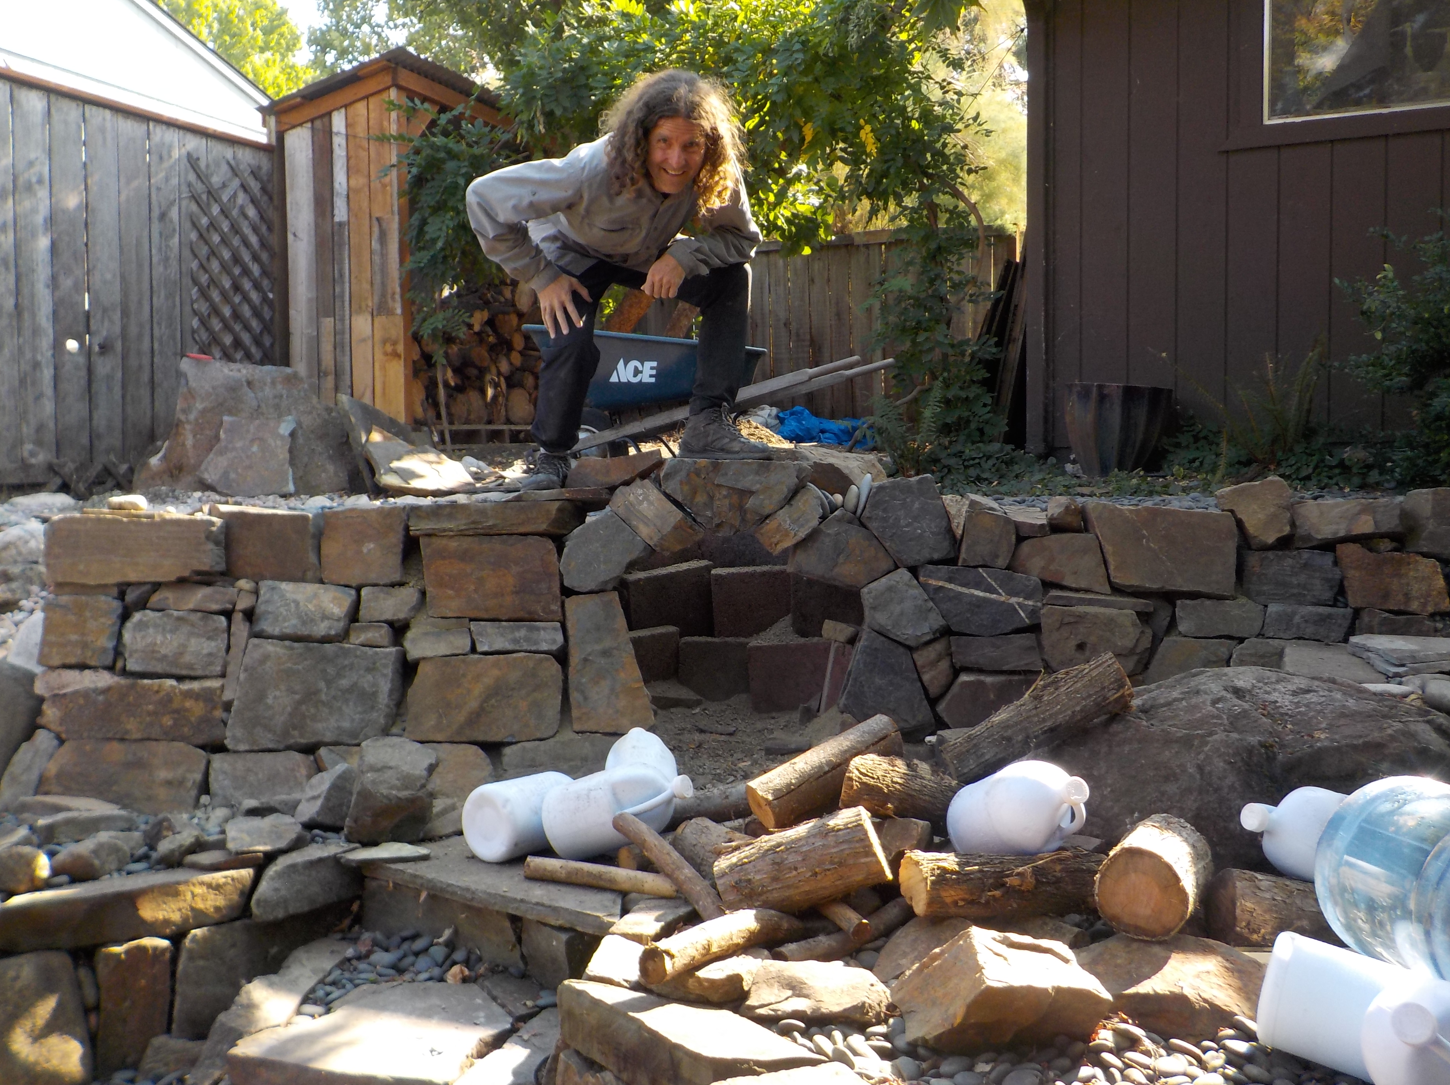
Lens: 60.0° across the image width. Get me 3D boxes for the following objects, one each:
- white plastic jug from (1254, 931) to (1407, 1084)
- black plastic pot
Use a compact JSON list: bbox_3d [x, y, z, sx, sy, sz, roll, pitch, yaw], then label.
[{"bbox_3d":[0.859,0.621,1.603,0.290,0.150,0.150,12,9,35],"label":"white plastic jug"},{"bbox_3d":[1.488,-0.420,4.750,0.415,0.355,0.415,2,2,0],"label":"black plastic pot"}]

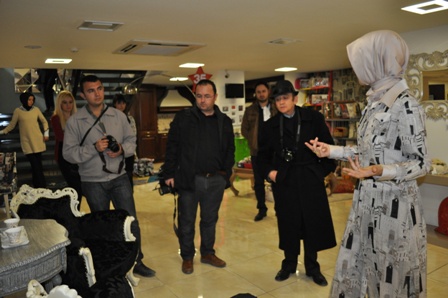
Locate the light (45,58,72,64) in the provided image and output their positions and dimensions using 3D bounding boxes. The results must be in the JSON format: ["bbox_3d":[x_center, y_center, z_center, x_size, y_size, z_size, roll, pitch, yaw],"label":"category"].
[{"bbox_3d":[-2.542,-1.355,5.734,0.360,0.050,0.360,-5,7,-31],"label":"light"}]

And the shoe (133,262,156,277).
[{"bbox_3d":[-0.733,1.077,3.394,0.285,0.115,0.105,2,7,34],"label":"shoe"}]

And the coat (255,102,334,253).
[{"bbox_3d":[0.620,0.252,3.192,0.650,1.270,0.410,-1,6,14],"label":"coat"}]

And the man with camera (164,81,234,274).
[{"bbox_3d":[-0.229,0.236,3.489,0.650,1.730,0.410,-4,6,-17],"label":"man with camera"}]

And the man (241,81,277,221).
[{"bbox_3d":[0.519,0.025,5.028,0.560,1.800,0.380,-1,6,8],"label":"man"}]

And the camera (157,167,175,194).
[{"bbox_3d":[-0.541,0.303,3.420,0.170,0.140,0.150,-7,7,-40],"label":"camera"}]

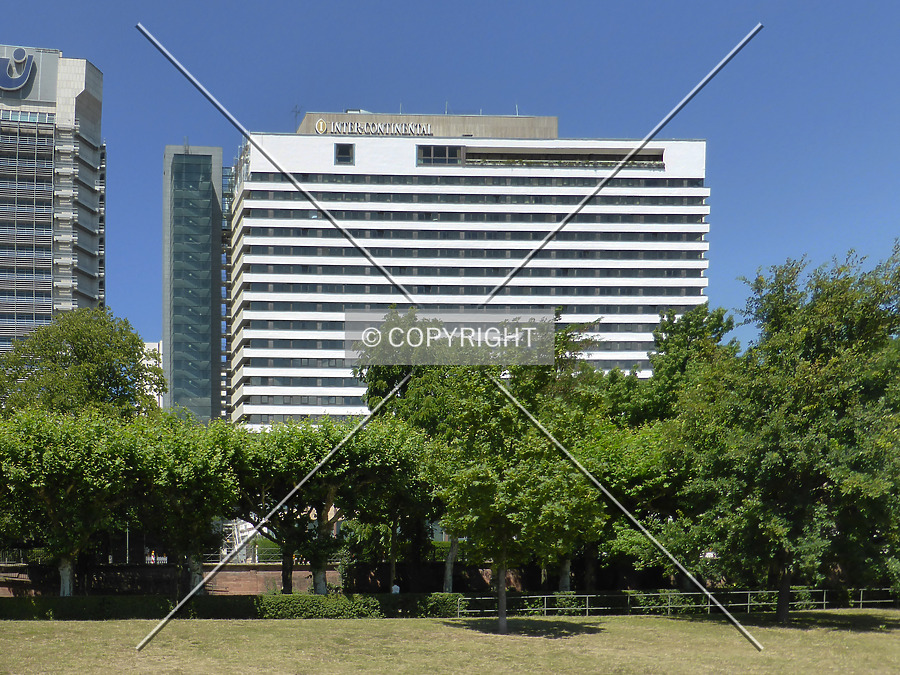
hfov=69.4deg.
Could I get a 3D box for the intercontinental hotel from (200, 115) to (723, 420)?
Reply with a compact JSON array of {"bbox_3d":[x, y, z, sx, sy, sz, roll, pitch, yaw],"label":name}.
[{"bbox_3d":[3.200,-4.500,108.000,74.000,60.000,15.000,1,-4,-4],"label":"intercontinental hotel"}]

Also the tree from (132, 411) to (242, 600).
[{"bbox_3d":[-14.900,9.700,37.000,6.500,10.800,6.300,1,-4,-2],"label":"tree"}]

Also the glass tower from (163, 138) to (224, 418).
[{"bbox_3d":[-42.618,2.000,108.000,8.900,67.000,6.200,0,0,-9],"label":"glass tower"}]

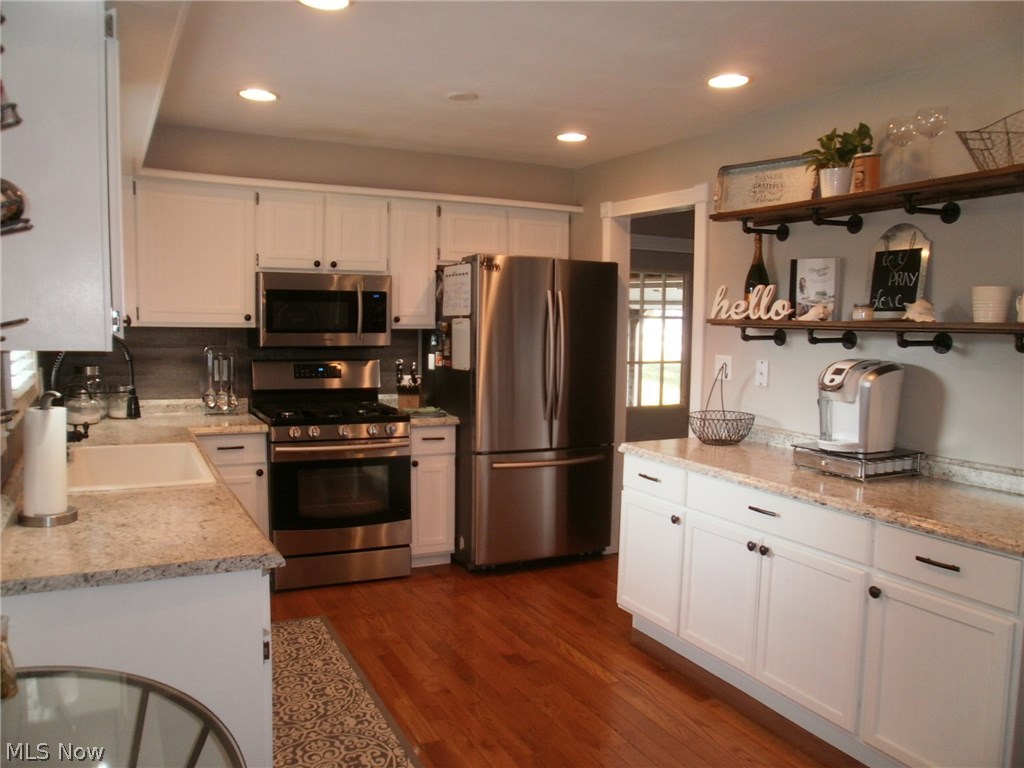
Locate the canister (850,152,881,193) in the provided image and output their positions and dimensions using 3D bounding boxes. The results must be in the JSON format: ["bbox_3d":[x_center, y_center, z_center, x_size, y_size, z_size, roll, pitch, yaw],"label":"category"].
[{"bbox_3d":[1.375,-0.812,2.990,0.114,0.167,0.114,-1,5,-27],"label":"canister"}]

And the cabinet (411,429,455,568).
[{"bbox_3d":[-0.592,0.642,4.745,0.311,0.859,0.601,-1,5,-24],"label":"cabinet"}]

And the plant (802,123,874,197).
[{"bbox_3d":[1.321,-0.896,3.110,0.232,0.313,0.261,-1,5,-27],"label":"plant"}]

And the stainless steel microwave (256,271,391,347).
[{"bbox_3d":[-1.127,-0.437,4.591,0.760,0.416,0.410,-1,5,-22],"label":"stainless steel microwave"}]

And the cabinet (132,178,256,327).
[{"bbox_3d":[-1.785,-0.706,4.346,0.627,0.768,0.319,-1,5,-22],"label":"cabinet"}]

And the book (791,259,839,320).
[{"bbox_3d":[1.258,-0.391,3.222,0.035,0.254,0.205,2,3,-44],"label":"book"}]

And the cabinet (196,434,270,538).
[{"bbox_3d":[-1.589,0.662,4.298,0.376,0.859,0.601,-1,5,-24],"label":"cabinet"}]

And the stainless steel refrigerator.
[{"bbox_3d":[0.054,0.146,4.808,0.901,1.775,0.818,-1,5,-22],"label":"stainless steel refrigerator"}]

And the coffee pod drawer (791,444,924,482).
[{"bbox_3d":[1.356,0.304,3.049,0.325,0.080,0.340,-1,5,-27],"label":"coffee pod drawer"}]

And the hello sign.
[{"bbox_3d":[1.037,-0.354,3.338,0.025,0.150,0.425,-3,6,-37],"label":"hello sign"}]

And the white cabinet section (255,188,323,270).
[{"bbox_3d":[-1.306,-0.865,4.440,0.378,0.452,0.330,-2,5,-27],"label":"white cabinet section"}]

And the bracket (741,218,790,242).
[{"bbox_3d":[1.137,-0.698,3.496,0.266,0.085,0.081,-1,5,-27],"label":"bracket"}]

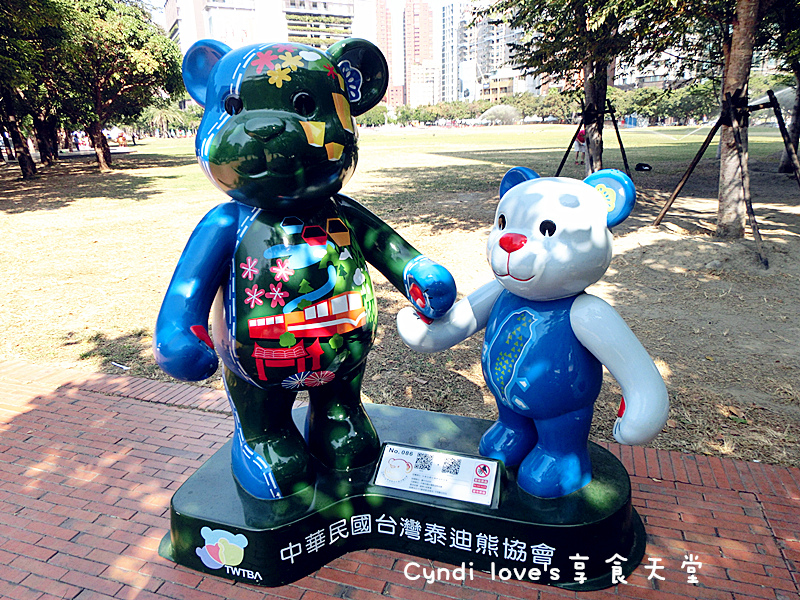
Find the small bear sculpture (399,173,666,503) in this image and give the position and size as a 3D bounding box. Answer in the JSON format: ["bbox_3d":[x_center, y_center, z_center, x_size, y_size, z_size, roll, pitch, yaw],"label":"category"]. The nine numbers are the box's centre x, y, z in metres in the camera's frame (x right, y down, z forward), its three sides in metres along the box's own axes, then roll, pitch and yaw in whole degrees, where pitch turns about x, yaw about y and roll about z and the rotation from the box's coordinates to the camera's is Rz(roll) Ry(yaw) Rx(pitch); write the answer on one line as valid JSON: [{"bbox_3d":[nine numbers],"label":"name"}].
[{"bbox_3d":[0.469,0.081,2.032,0.960,1.095,0.500,15,23,41],"label":"small bear sculpture"}]

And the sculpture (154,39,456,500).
[{"bbox_3d":[-0.327,-0.109,2.009,1.060,1.505,0.580,-6,18,-14],"label":"sculpture"}]

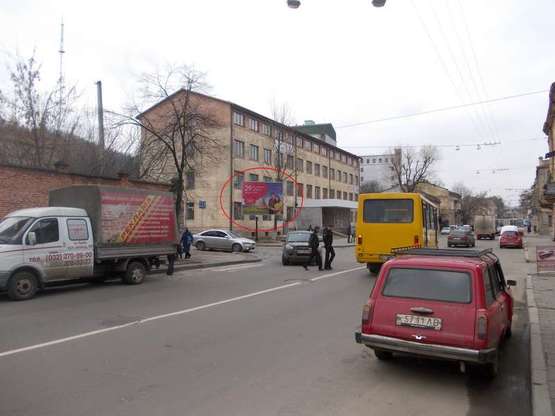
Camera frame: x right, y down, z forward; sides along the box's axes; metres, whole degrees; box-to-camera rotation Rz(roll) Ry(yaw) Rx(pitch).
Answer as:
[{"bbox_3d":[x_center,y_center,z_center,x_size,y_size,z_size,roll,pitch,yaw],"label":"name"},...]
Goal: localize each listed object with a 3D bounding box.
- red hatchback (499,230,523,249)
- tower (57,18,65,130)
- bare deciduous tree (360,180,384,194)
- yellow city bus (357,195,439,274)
[{"bbox_3d":[20.445,2.713,39.162,1.680,1.480,4.000,-1,-3,29],"label":"red hatchback"},{"bbox_3d":[-290.107,-169.494,608.587,10.000,170.000,10.000,-2,-3,30],"label":"tower"},{"bbox_3d":[20.109,-0.155,95.111,7.000,12.000,7.000,-1,-3,29],"label":"bare deciduous tree"},{"bbox_3d":[5.505,1.172,19.252,2.300,2.970,7.300,-1,-2,25],"label":"yellow city bus"}]

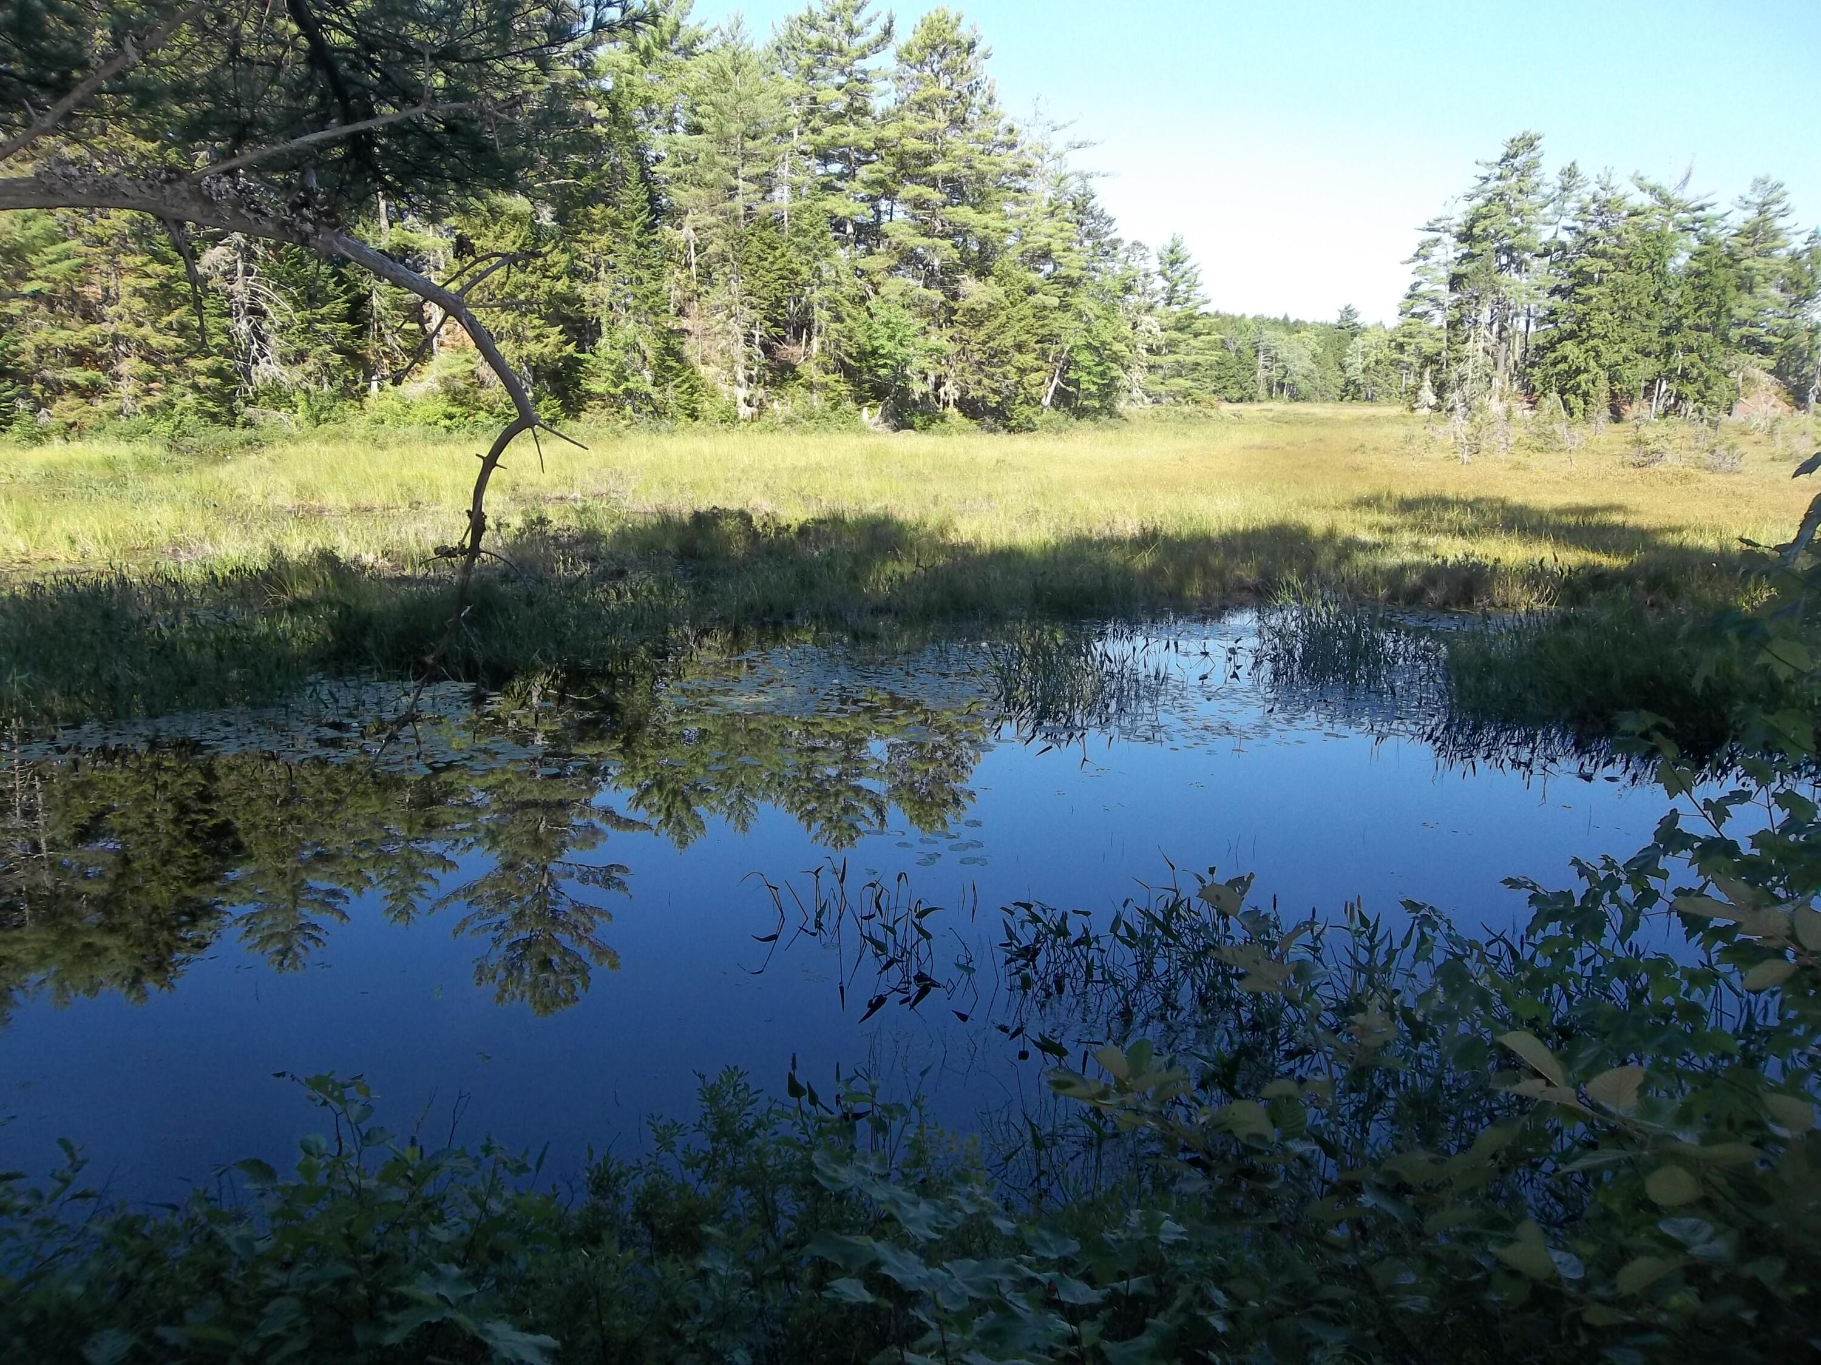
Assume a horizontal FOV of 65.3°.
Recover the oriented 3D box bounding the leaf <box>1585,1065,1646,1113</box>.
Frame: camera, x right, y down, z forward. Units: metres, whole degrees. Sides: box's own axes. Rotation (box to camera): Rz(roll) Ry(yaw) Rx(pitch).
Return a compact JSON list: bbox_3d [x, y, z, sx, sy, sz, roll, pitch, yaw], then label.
[{"bbox_3d":[0.743,0.429,1.500,0.056,0.018,0.072,6,31,27],"label":"leaf"}]

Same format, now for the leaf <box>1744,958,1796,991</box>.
[{"bbox_3d":[0.908,0.309,1.500,0.058,0.018,0.038,-22,40,2],"label":"leaf"}]

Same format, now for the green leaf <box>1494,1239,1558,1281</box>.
[{"bbox_3d":[0.650,0.610,1.500,0.058,0.018,0.038,24,52,39],"label":"green leaf"}]

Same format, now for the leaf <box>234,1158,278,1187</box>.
[{"bbox_3d":[-1.060,0.794,2.300,0.076,0.018,0.046,20,34,10],"label":"leaf"}]

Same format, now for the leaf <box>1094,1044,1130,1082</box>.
[{"bbox_3d":[0.256,0.482,1.800,0.044,0.018,0.054,-39,56,-23],"label":"leaf"}]

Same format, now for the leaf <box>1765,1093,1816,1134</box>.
[{"bbox_3d":[0.929,0.455,1.500,0.042,0.018,0.050,-41,44,-12],"label":"leaf"}]

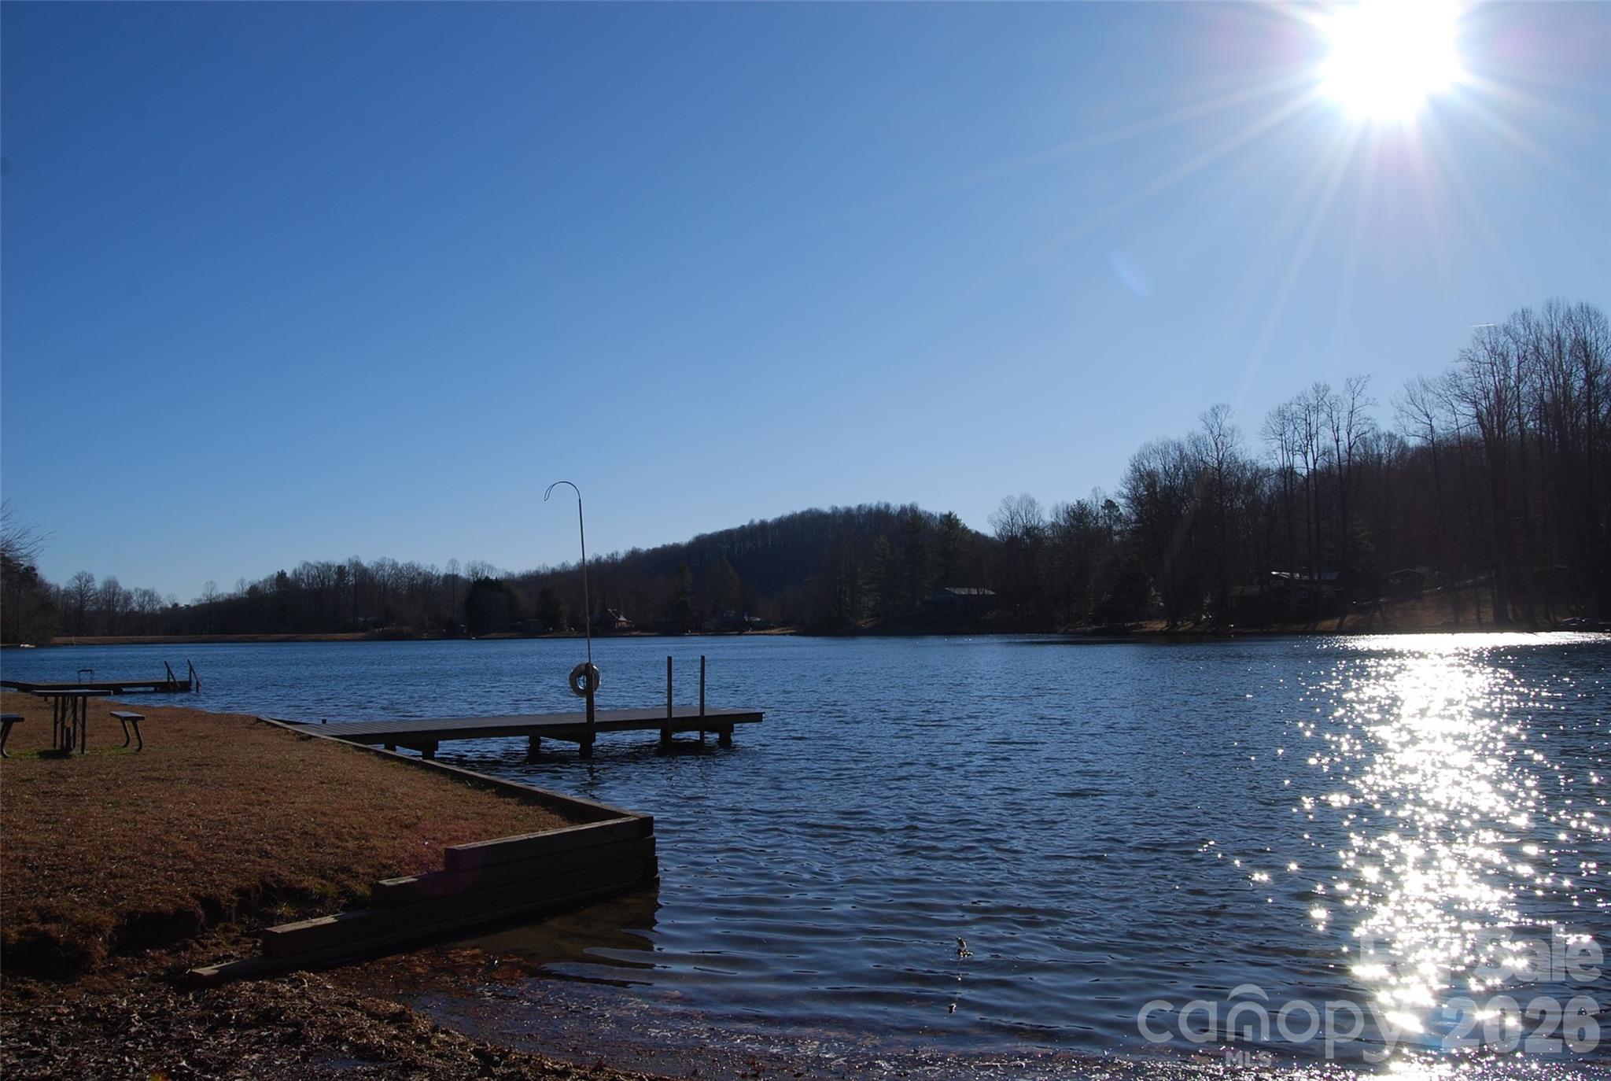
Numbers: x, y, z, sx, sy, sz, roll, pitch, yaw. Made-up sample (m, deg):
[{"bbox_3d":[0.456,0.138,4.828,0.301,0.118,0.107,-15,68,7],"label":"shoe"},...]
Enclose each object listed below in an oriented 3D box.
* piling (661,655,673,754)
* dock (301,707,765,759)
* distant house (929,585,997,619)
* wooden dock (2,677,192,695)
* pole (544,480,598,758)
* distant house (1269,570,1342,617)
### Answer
[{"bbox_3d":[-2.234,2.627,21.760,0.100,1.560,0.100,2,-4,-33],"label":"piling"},{"bbox_3d":[-4.221,3.151,21.572,6.900,0.550,2.440,2,-4,-33],"label":"dock"},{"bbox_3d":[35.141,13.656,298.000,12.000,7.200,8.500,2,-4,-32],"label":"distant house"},{"bbox_3d":[-24.121,5.035,45.397,5.690,0.420,2.440,2,-5,-39],"label":"wooden dock"},{"bbox_3d":[-3.596,1.214,20.605,0.800,4.260,0.200,-1,-4,0],"label":"pole"},{"bbox_3d":[86.091,9.221,232.000,10.000,8.000,8.000,0,-4,-4],"label":"distant house"}]

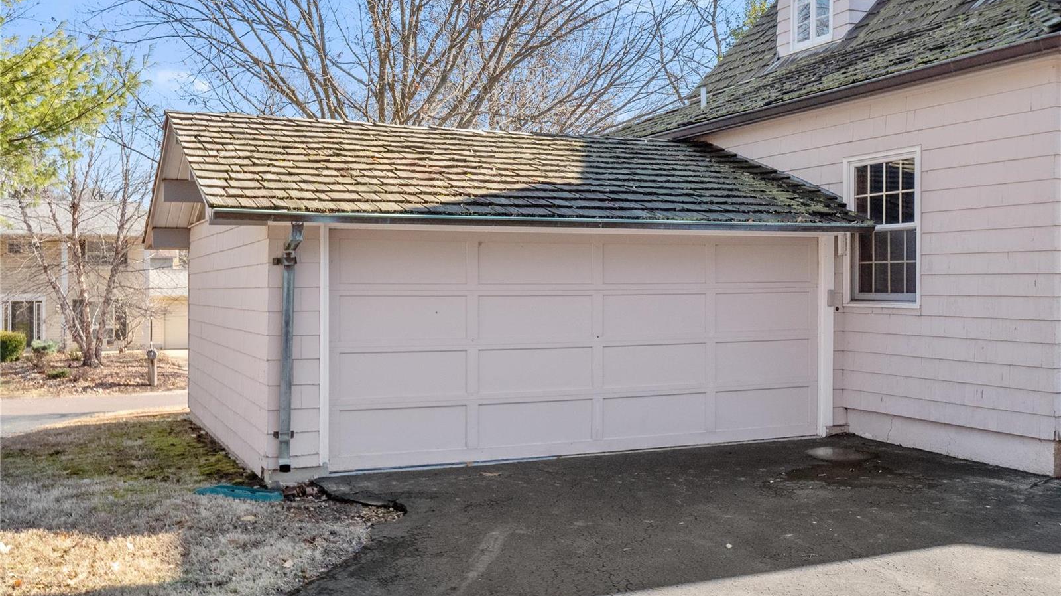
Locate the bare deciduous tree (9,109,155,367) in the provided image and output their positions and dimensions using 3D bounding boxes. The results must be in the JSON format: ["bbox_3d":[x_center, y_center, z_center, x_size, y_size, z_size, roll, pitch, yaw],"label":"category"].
[{"bbox_3d":[-13.914,-1.907,33.000,4.800,8.100,4.600,0,1,-23],"label":"bare deciduous tree"}]

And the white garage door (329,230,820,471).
[{"bbox_3d":[0.602,0.381,9.454,4.860,1.970,0.080,-1,1,-24],"label":"white garage door"}]

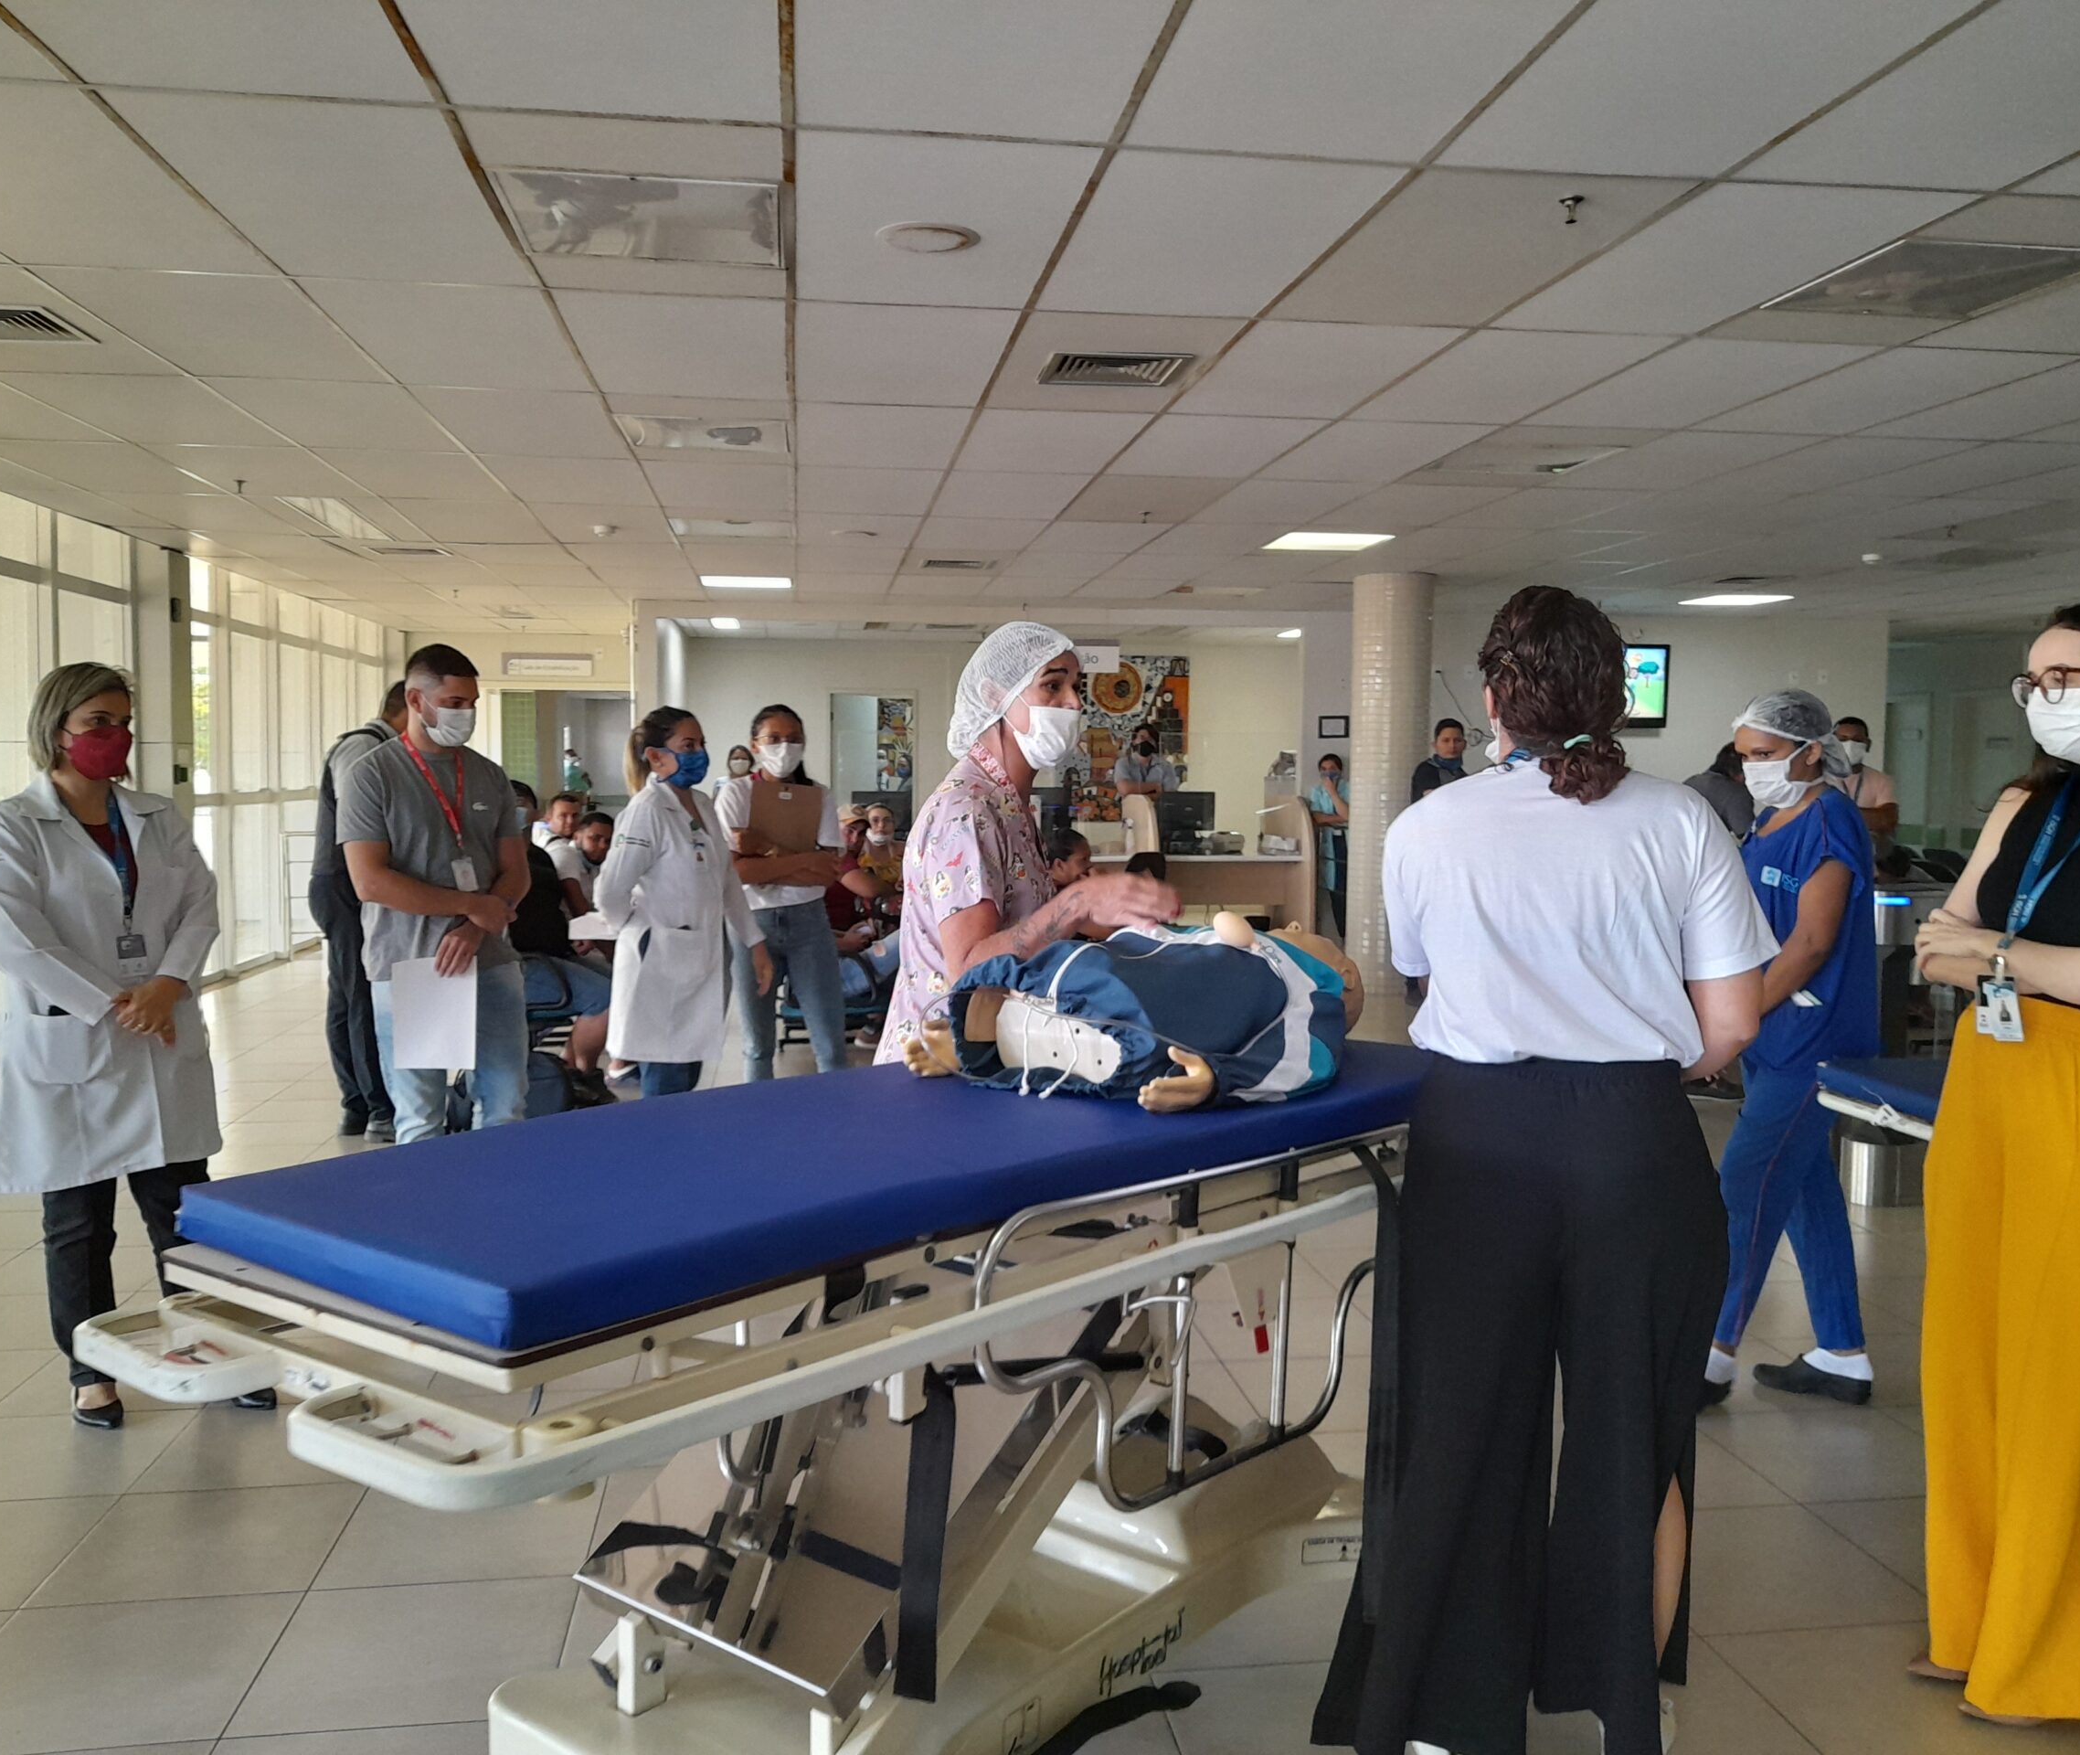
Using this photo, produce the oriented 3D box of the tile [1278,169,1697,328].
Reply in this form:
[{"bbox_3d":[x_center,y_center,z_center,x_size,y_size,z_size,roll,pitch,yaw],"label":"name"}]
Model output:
[{"bbox_3d":[0.989,-1.477,4.012,0.617,0.025,1.215,0,4,-8],"label":"tile"}]

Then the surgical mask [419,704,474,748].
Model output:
[{"bbox_3d":[-1.549,-0.395,4.420,0.100,0.115,0.140,1,4,16],"label":"surgical mask"}]

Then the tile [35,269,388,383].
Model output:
[{"bbox_3d":[-2.306,-1.571,4.851,0.630,0.025,1.240,0,4,-8],"label":"tile"}]

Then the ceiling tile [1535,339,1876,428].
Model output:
[{"bbox_3d":[2.069,-1.579,5.447,0.624,0.025,1.220,0,4,-8],"label":"ceiling tile"}]

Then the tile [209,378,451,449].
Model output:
[{"bbox_3d":[-2.442,-1.622,5.975,0.617,0.025,1.215,0,4,-8],"label":"tile"}]

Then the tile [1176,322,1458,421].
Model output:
[{"bbox_3d":[0.822,-1.573,5.267,0.624,0.025,1.220,0,4,-8],"label":"tile"}]

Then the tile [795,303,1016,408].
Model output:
[{"bbox_3d":[-0.429,-1.575,5.116,0.630,0.025,1.240,0,4,-8],"label":"tile"}]

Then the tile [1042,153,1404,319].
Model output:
[{"bbox_3d":[0.373,-1.494,3.972,0.624,0.025,1.220,0,4,-8],"label":"tile"}]

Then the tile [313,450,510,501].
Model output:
[{"bbox_3d":[-2.644,-1.712,7.224,0.624,0.025,1.220,0,4,-8],"label":"tile"}]

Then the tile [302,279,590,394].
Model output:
[{"bbox_3d":[-1.672,-1.562,4.906,0.624,0.025,1.220,0,4,-8],"label":"tile"}]

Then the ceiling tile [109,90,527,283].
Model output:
[{"bbox_3d":[-1.509,-1.496,3.728,0.630,0.025,1.240,0,4,-8],"label":"ceiling tile"}]

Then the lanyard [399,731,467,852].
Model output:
[{"bbox_3d":[-1.552,-0.217,4.320,0.150,0.320,0.170,4,5,41],"label":"lanyard"}]

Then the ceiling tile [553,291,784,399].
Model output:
[{"bbox_3d":[-1.048,-1.564,4.996,0.624,0.025,1.220,0,4,-8],"label":"ceiling tile"}]

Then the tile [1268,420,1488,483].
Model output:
[{"bbox_3d":[1.272,-1.636,6.495,0.617,0.025,1.215,0,4,-8],"label":"tile"}]

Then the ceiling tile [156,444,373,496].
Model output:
[{"bbox_3d":[-3.275,-1.722,7.186,0.630,0.025,1.240,0,4,-8],"label":"ceiling tile"}]

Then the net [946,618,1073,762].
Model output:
[{"bbox_3d":[-0.047,-0.323,2.900,0.225,0.235,0.185,2,4,20],"label":"net"}]

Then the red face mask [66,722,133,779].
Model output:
[{"bbox_3d":[-2.043,-0.274,3.670,0.100,0.125,0.135,2,4,21],"label":"red face mask"}]

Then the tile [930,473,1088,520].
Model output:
[{"bbox_3d":[-0.146,-1.730,7.628,0.630,0.025,1.240,0,4,-8],"label":"tile"}]

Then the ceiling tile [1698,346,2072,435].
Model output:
[{"bbox_3d":[2.678,-1.562,5.470,0.617,0.025,1.215,0,4,-8],"label":"ceiling tile"}]

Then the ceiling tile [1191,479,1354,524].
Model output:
[{"bbox_3d":[1.105,-1.732,7.805,0.630,0.025,1.240,0,4,-8],"label":"ceiling tile"}]

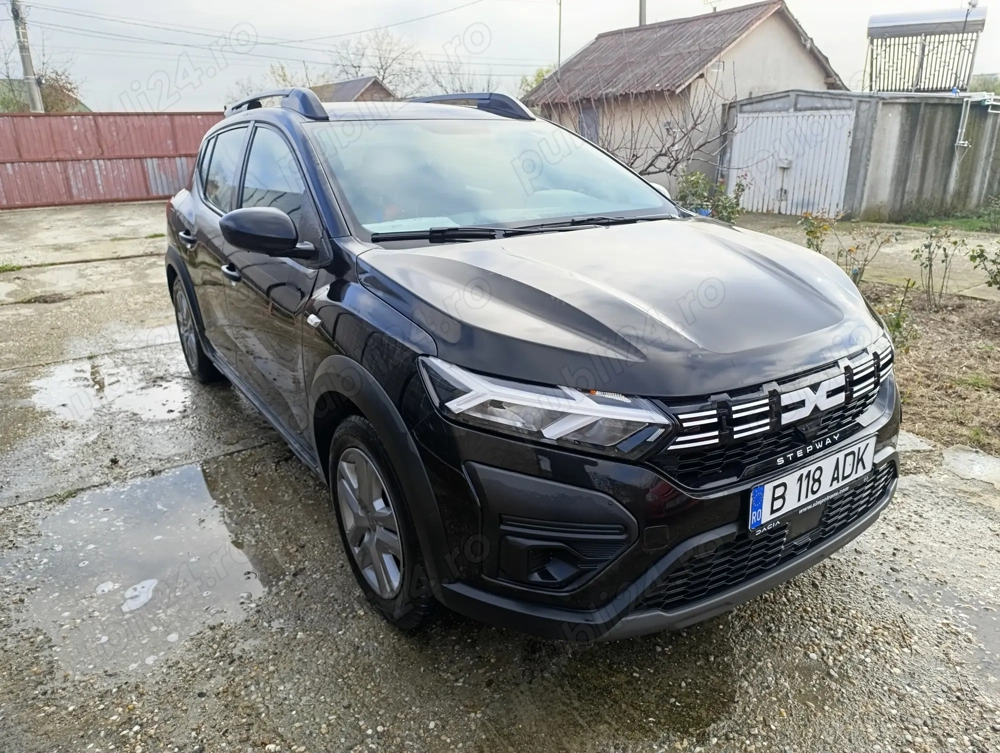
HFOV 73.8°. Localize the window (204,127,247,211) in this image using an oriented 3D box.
[{"bbox_3d":[-1.268,-0.942,3.065,0.060,0.370,0.600,6,11,-37],"label":"window"}]

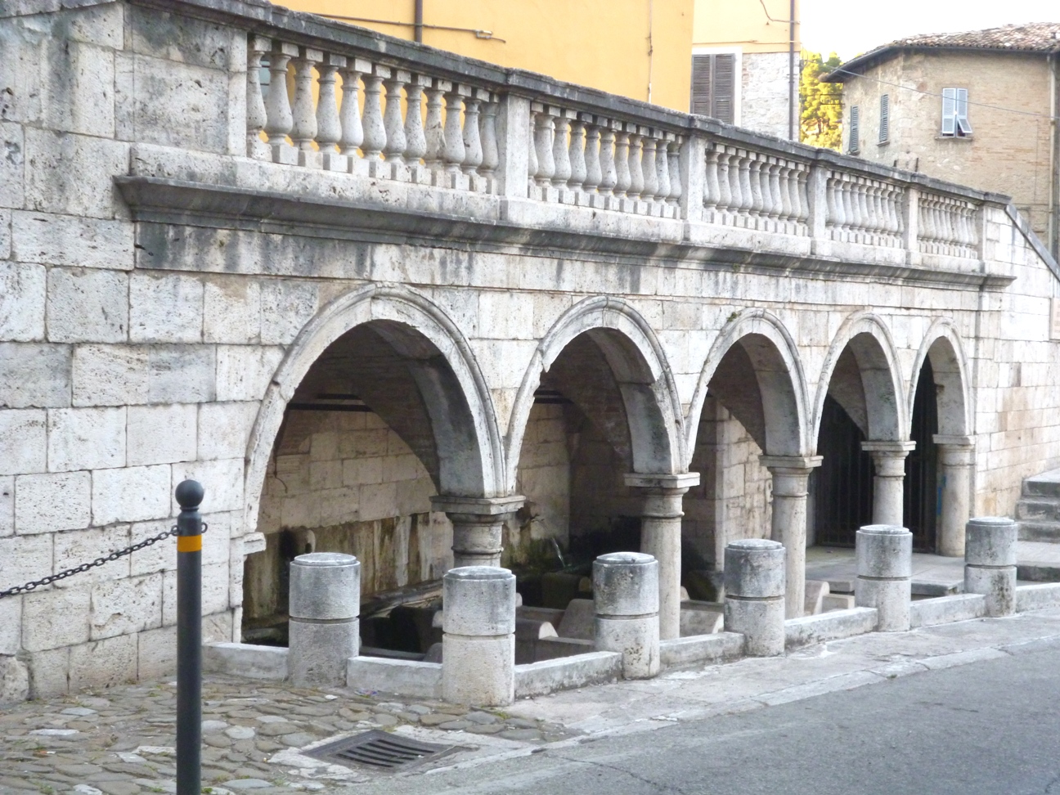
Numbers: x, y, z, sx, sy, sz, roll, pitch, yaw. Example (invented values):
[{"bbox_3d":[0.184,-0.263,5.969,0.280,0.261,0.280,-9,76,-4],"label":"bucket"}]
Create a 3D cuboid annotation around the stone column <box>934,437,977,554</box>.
[{"bbox_3d":[4.843,1.107,22.008,0.421,1.375,0.378,2,2,29],"label":"stone column"}]

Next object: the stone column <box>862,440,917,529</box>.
[{"bbox_3d":[3.698,1.148,19.944,0.439,1.402,0.439,2,2,29],"label":"stone column"}]

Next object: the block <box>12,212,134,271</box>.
[{"bbox_3d":[-2.214,-0.721,8.919,0.300,0.229,0.817,2,2,29],"label":"block"}]

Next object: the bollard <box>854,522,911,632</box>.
[{"bbox_3d":[2.228,1.129,12.156,0.354,0.637,0.354,2,2,29],"label":"bollard"}]

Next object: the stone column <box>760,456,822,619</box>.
[{"bbox_3d":[2.325,1.315,17.317,0.452,1.579,0.452,1,2,29],"label":"stone column"}]

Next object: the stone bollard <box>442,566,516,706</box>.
[{"bbox_3d":[-0.240,1.134,9.227,0.343,0.628,0.343,0,2,-1],"label":"stone bollard"}]

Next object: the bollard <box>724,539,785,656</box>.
[{"bbox_3d":[1.305,1.152,11.198,0.354,0.639,0.354,2,2,29],"label":"bollard"}]

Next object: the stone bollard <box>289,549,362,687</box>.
[{"bbox_3d":[-1.035,1.108,9.719,0.354,0.630,0.354,1,2,0],"label":"stone bollard"}]

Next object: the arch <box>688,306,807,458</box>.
[{"bbox_3d":[1.745,-0.093,16.195,0.360,1.297,2.648,1,2,29],"label":"arch"}]

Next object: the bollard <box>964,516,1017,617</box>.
[{"bbox_3d":[3.100,1.141,12.948,0.343,0.635,0.343,1,2,14],"label":"bollard"}]

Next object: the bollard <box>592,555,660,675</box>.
[{"bbox_3d":[0.503,1.128,10.050,0.343,0.628,0.343,0,2,3],"label":"bollard"}]

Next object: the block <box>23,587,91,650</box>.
[{"bbox_3d":[-2.300,1.016,8.978,0.270,0.263,0.444,1,2,29],"label":"block"}]

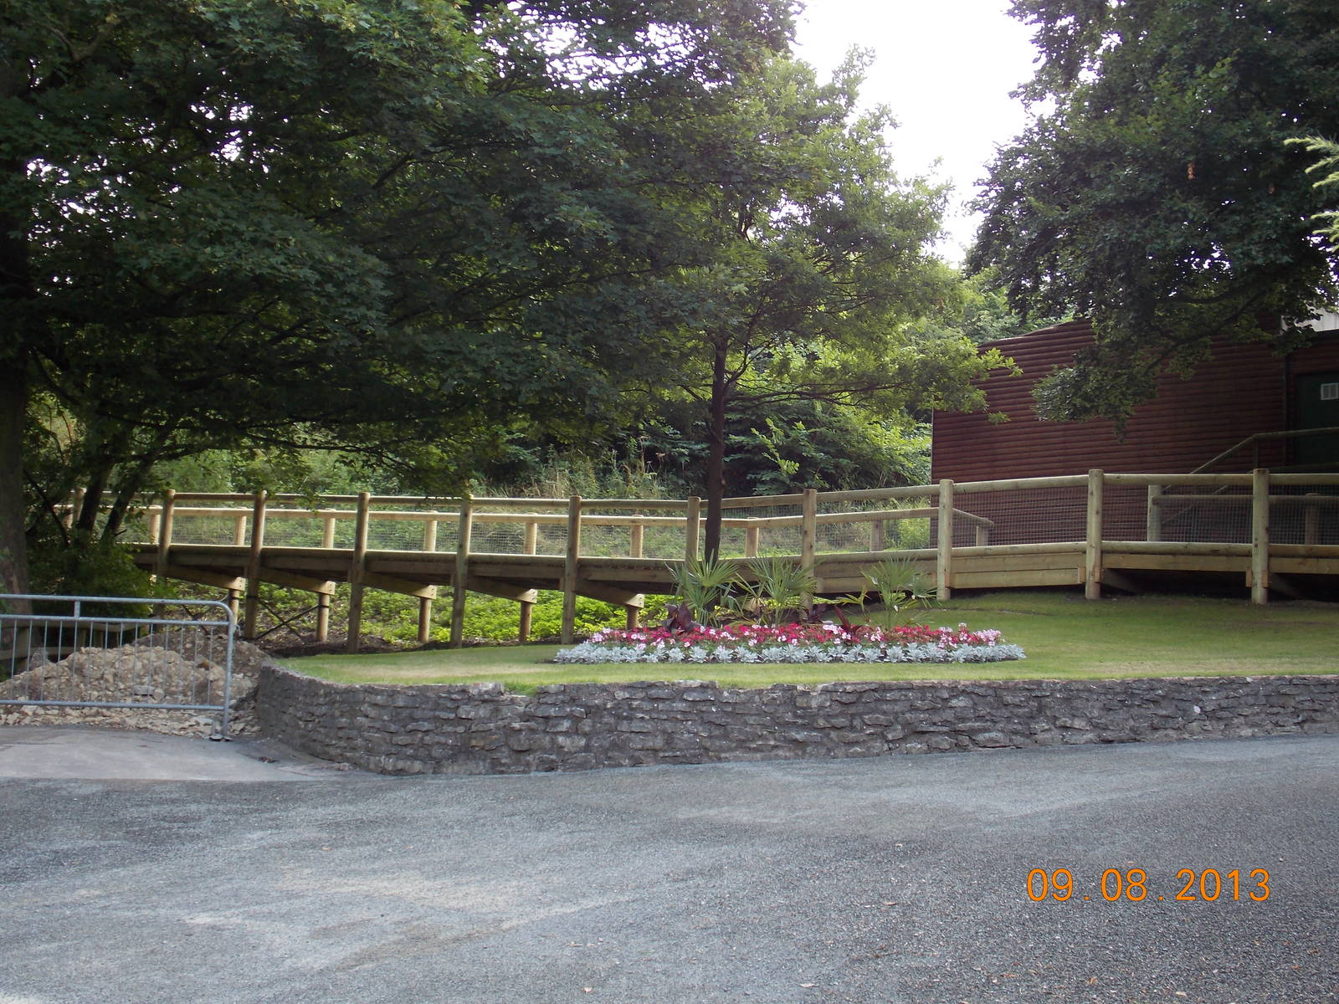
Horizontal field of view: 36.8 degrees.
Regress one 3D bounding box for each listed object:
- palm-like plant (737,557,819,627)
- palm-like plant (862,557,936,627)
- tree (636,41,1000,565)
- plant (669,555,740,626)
[{"bbox_3d":[0.902,0.791,17.000,0.690,0.680,0.660,0,-1,0],"label":"palm-like plant"},{"bbox_3d":[1.941,0.791,17.000,0.620,0.670,0.600,0,-1,0],"label":"palm-like plant"},{"bbox_3d":[1.405,-1.597,19.500,3.900,5.600,3.900,0,-1,0],"label":"tree"},{"bbox_3d":[0.292,0.782,17.000,0.620,0.690,0.600,0,-1,0],"label":"plant"}]

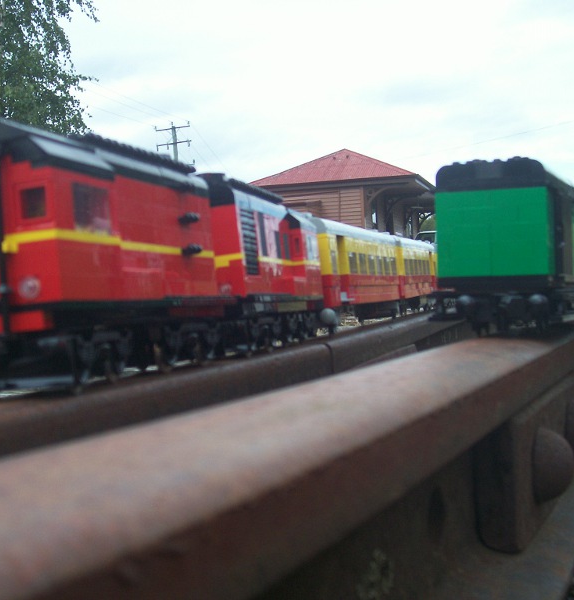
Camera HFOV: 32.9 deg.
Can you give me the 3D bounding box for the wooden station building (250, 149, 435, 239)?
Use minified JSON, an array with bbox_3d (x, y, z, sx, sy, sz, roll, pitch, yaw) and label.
[{"bbox_3d":[3.239,-3.059,38.012,5.772,4.846,11.848,-2,0,17],"label":"wooden station building"}]

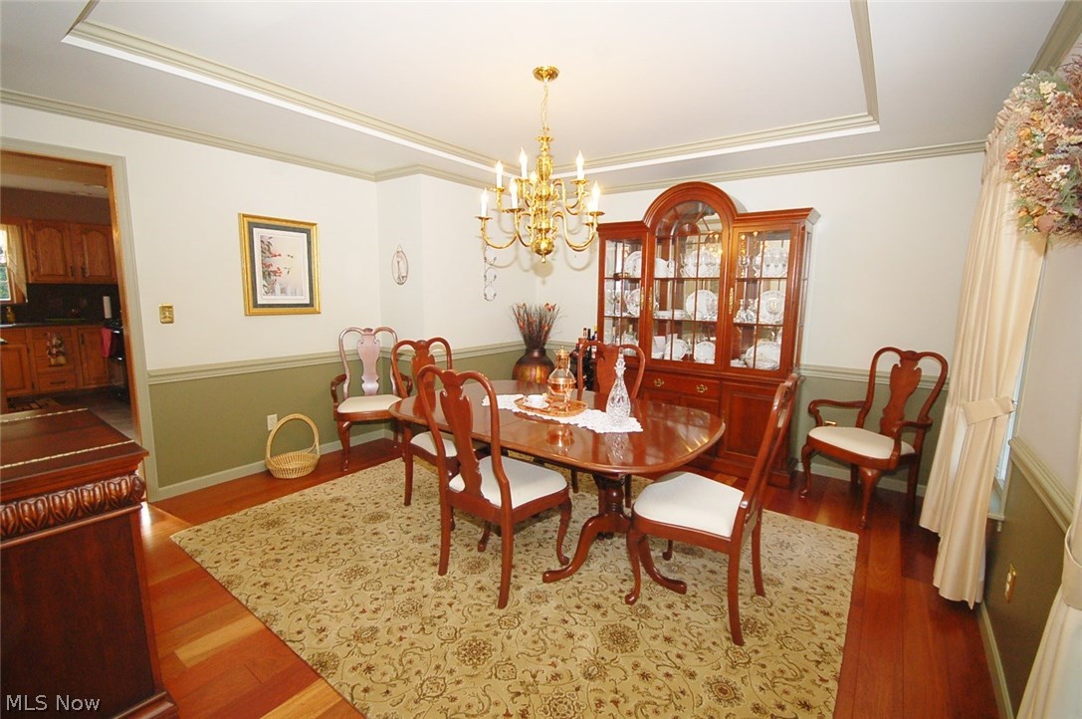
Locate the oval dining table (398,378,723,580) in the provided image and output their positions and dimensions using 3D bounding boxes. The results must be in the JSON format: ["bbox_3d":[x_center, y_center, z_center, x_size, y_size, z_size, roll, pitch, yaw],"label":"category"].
[{"bbox_3d":[0.062,0.663,2.607,1.735,0.760,1.170,8,12,37],"label":"oval dining table"}]

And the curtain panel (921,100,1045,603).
[{"bbox_3d":[2.194,0.004,2.240,0.220,2.120,0.900,9,12,37],"label":"curtain panel"}]

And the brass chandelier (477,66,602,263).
[{"bbox_3d":[0.010,-1.000,2.370,0.675,0.960,0.675,2,9,0],"label":"brass chandelier"}]

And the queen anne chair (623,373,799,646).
[{"bbox_3d":[0.774,0.602,2.060,0.570,1.090,0.530,8,11,35],"label":"queen anne chair"}]

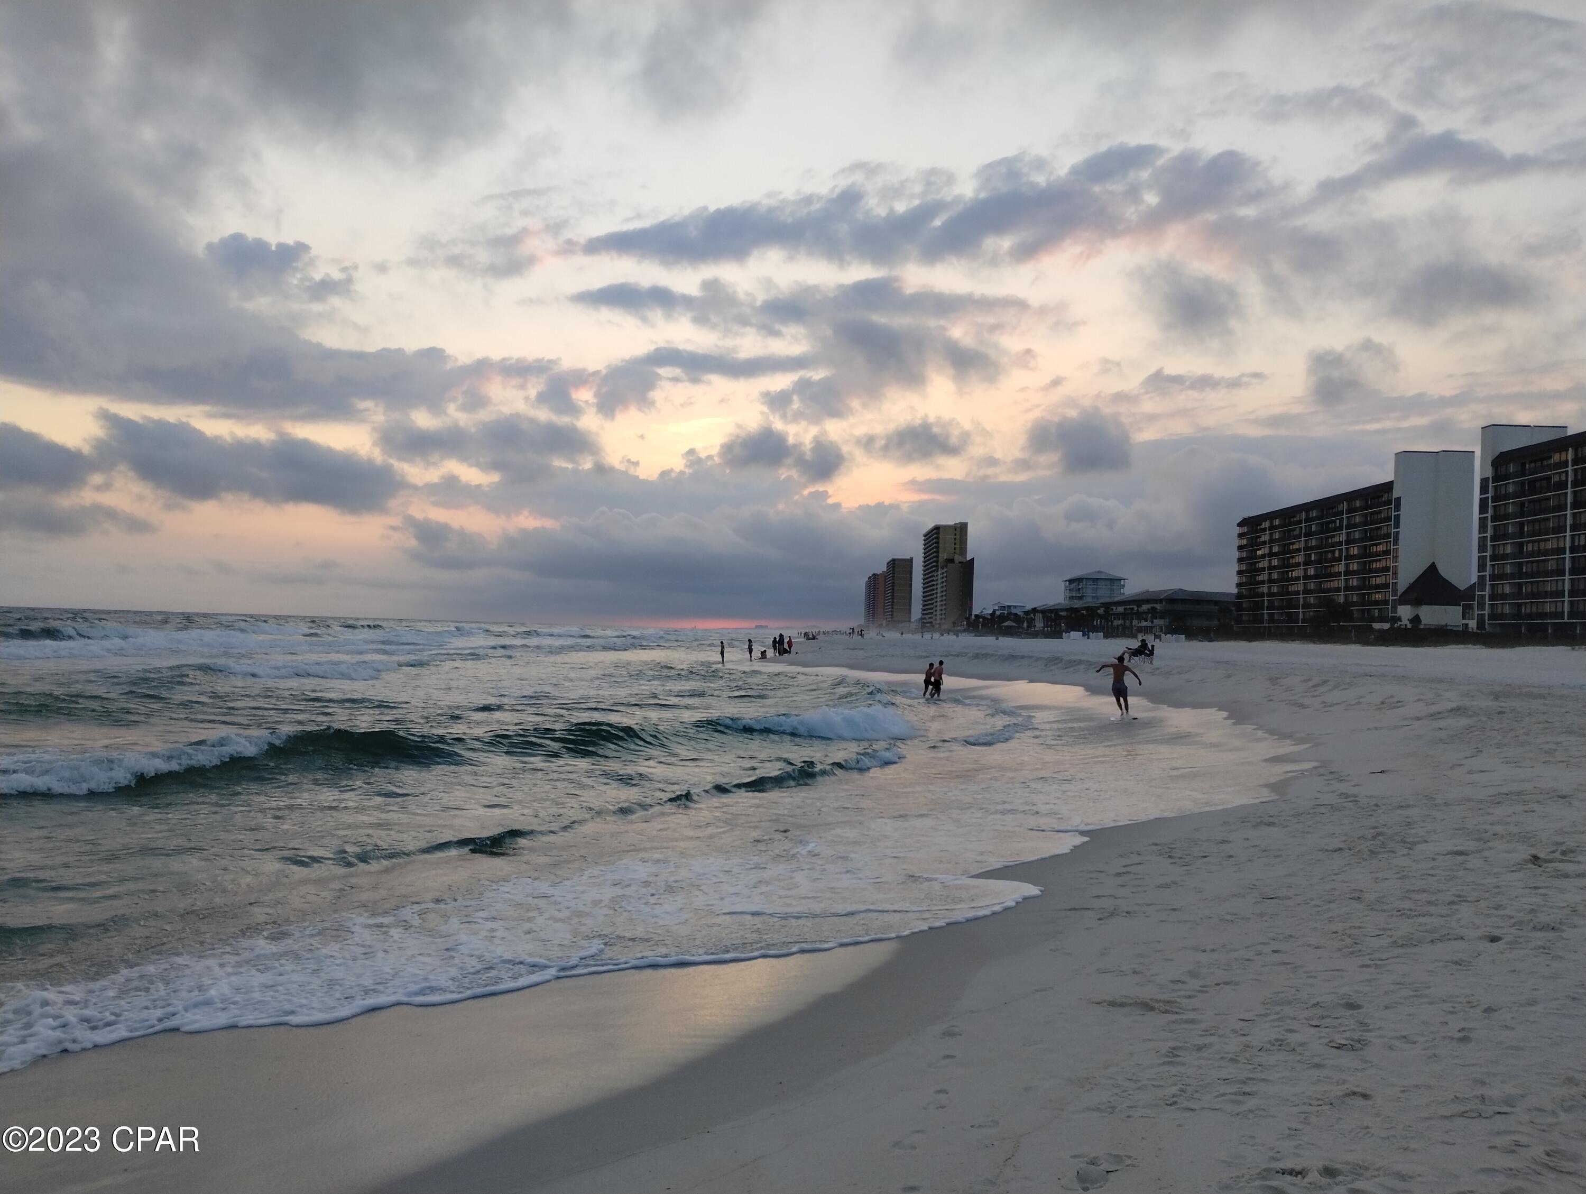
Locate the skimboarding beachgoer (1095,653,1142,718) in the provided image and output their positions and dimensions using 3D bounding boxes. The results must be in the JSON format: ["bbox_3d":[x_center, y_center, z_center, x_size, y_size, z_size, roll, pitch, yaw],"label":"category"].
[{"bbox_3d":[9.092,2.484,35.800,1.250,1.680,0.500,2,-2,7],"label":"skimboarding beachgoer"}]

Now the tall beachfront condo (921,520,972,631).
[{"bbox_3d":[93.184,-10.895,776.644,21.000,64.000,76.000,2,-2,0],"label":"tall beachfront condo"}]

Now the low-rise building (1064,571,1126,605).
[{"bbox_3d":[112.369,2.751,478.190,16.000,23.800,32.000,2,-2,-1],"label":"low-rise building"}]

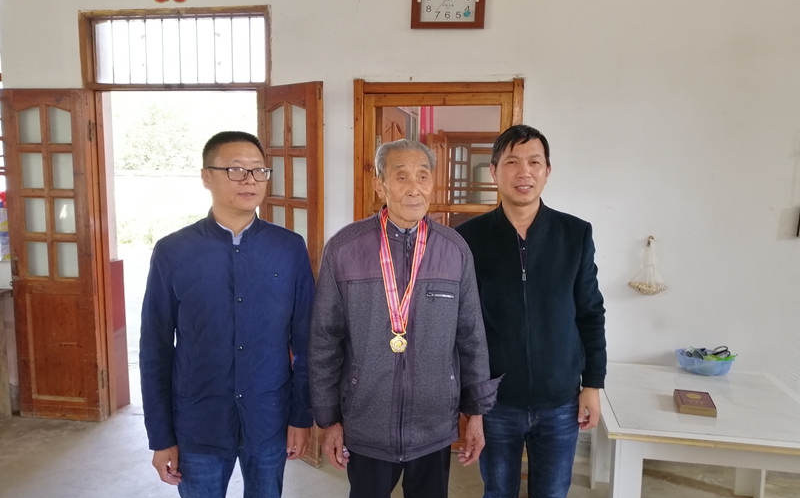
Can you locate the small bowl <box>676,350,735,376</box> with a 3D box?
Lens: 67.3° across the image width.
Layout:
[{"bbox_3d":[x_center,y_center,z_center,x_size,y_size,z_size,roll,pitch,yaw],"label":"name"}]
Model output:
[{"bbox_3d":[1.528,0.571,3.013,0.265,0.088,0.245,2,7,10],"label":"small bowl"}]

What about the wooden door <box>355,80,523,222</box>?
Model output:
[{"bbox_3d":[0.184,0.117,3.333,0.900,2.047,0.090,2,7,10],"label":"wooden door"}]

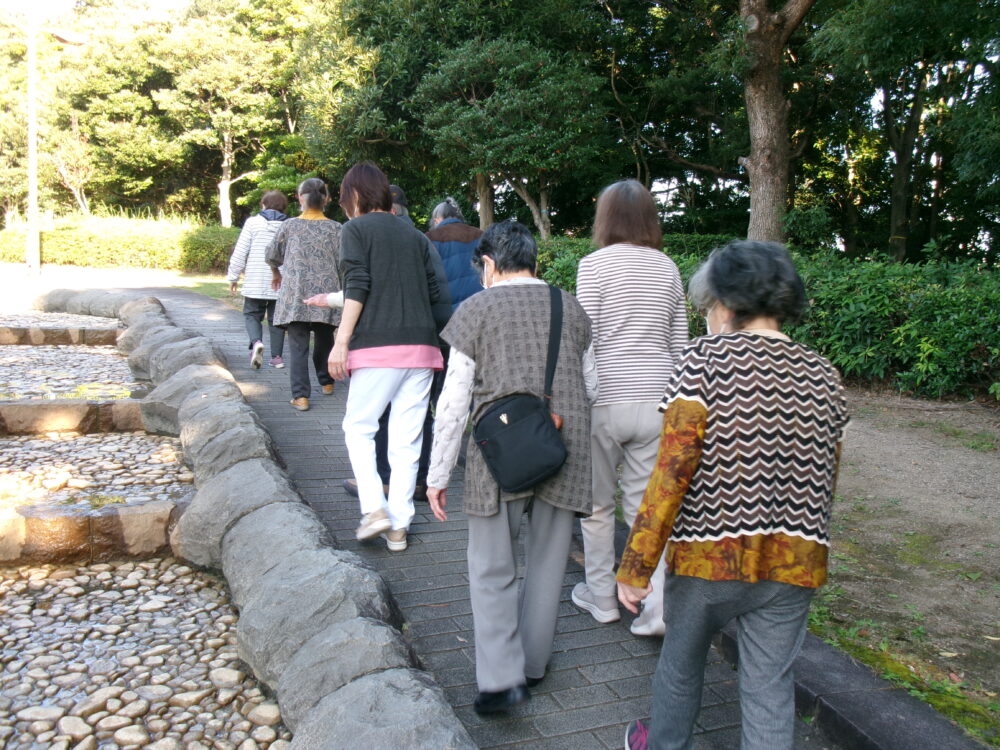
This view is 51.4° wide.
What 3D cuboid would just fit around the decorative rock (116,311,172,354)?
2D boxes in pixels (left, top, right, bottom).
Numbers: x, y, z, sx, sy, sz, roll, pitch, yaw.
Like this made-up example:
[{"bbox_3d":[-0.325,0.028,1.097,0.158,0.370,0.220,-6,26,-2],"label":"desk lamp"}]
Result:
[{"bbox_3d":[-3.794,-0.454,11.100,0.620,0.420,0.600,-2,8,-22],"label":"decorative rock"}]

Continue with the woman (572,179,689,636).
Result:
[{"bbox_3d":[0.462,0.104,3.650,0.430,1.550,0.380,-1,8,-15],"label":"woman"}]

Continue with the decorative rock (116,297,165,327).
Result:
[{"bbox_3d":[-4.205,-0.739,12.200,0.600,0.370,0.600,-3,8,-24],"label":"decorative rock"}]

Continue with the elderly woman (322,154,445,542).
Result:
[{"bbox_3d":[-0.486,-0.086,4.380,0.470,1.570,0.480,-2,8,-18],"label":"elderly woman"}]

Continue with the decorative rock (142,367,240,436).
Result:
[{"bbox_3d":[-2.232,0.191,7.500,0.740,0.430,0.600,-2,8,-20],"label":"decorative rock"}]

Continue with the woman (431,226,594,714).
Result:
[{"bbox_3d":[0.034,0.250,3.080,0.500,1.440,0.420,-1,8,-14],"label":"woman"}]

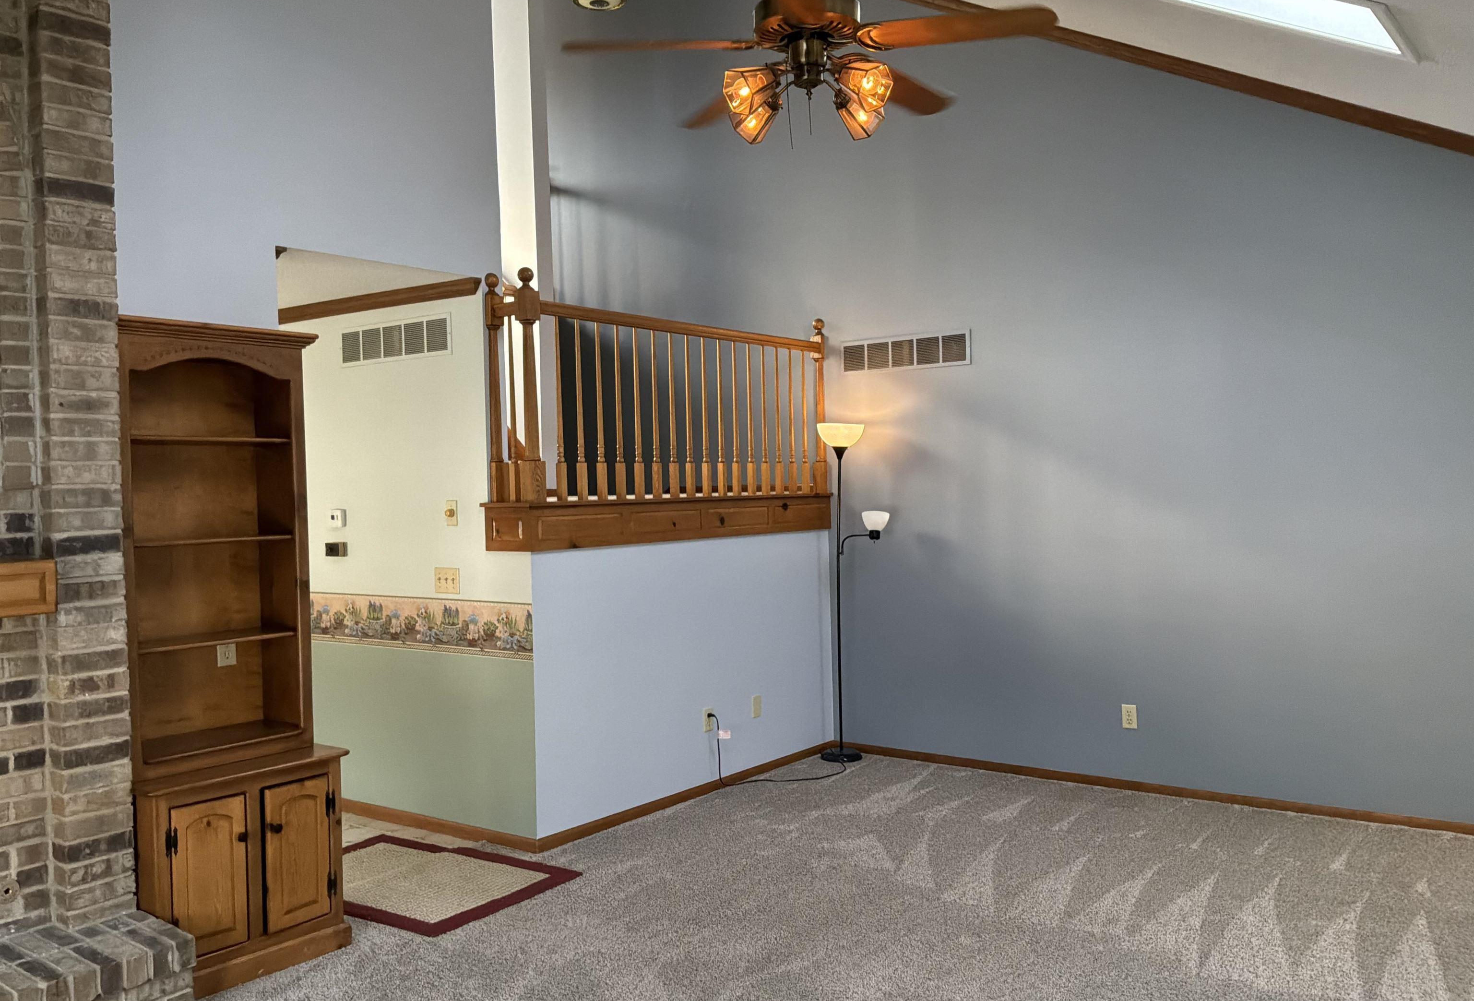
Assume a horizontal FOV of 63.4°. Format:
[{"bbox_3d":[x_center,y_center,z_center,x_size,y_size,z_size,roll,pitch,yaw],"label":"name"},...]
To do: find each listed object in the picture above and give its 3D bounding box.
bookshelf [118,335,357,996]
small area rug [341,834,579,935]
[{"bbox_3d":[-1.658,0.474,3.833,0.389,2.055,0.684,0,1,36],"label":"bookshelf"},{"bbox_3d":[-1.298,1.474,4.661,1.119,0.012,0.754,-1,1,33],"label":"small area rug"}]

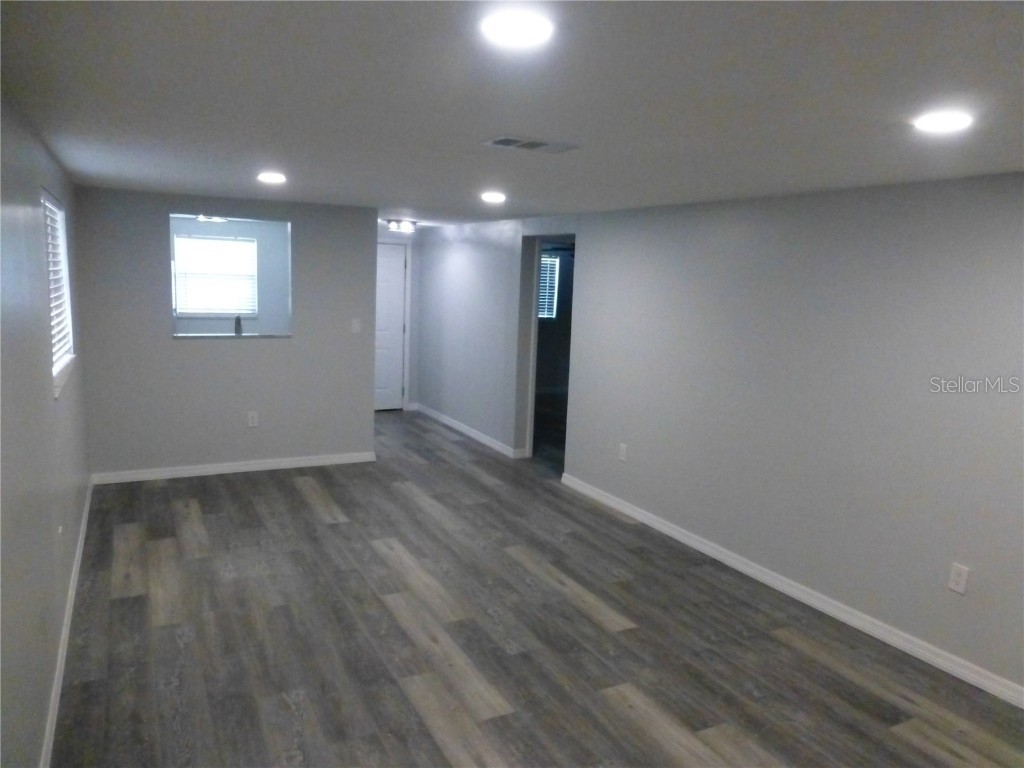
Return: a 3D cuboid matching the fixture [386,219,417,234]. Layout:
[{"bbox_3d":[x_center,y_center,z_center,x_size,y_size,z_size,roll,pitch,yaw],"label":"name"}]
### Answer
[{"bbox_3d":[-1.134,-1.617,7.300,0.300,0.130,0.300,-2,9,-29],"label":"fixture"}]

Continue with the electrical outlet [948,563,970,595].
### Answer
[{"bbox_3d":[1.953,0.851,3.100,0.012,0.117,0.072,-2,9,-29],"label":"electrical outlet"}]

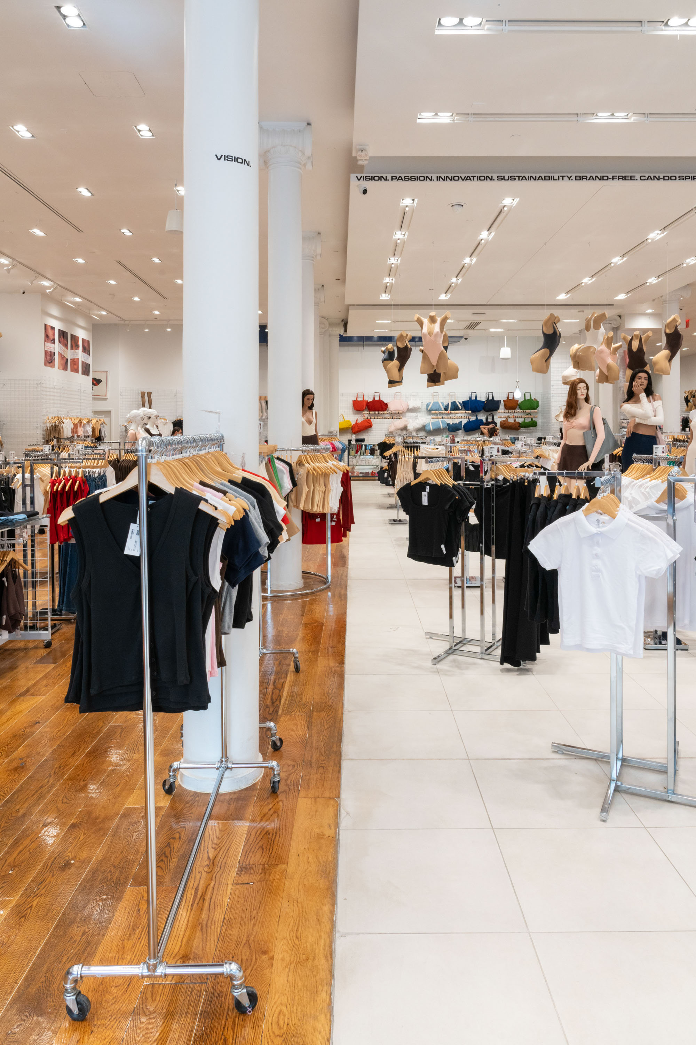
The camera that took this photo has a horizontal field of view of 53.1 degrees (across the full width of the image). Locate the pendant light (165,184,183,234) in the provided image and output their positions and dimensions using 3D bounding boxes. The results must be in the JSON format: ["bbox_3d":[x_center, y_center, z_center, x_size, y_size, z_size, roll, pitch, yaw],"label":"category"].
[{"bbox_3d":[-2.152,-3.936,8.700,0.270,0.650,0.270,0,5,0],"label":"pendant light"}]

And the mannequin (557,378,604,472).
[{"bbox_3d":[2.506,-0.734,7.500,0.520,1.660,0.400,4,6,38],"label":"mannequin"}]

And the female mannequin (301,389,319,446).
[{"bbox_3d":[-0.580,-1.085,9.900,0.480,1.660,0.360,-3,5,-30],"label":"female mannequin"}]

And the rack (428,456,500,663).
[{"bbox_3d":[0.878,0.217,4.880,0.840,1.360,0.840,2,5,30],"label":"rack"}]

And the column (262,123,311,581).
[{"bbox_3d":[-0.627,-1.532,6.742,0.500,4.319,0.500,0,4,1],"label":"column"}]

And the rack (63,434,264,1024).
[{"bbox_3d":[-0.505,0.475,2.390,0.520,1.530,1.210,0,5,0],"label":"rack"}]

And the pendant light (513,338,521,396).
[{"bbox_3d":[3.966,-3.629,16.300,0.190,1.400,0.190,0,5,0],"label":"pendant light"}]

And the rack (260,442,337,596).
[{"bbox_3d":[-0.637,-0.066,6.870,0.930,1.374,0.930,0,4,0],"label":"rack"}]

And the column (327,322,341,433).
[{"bbox_3d":[-0.412,-3.229,18.841,0.520,4.351,0.520,0,4,1],"label":"column"}]

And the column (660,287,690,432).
[{"bbox_3d":[6.508,-2.600,14.000,0.550,4.300,0.550,0,5,0],"label":"column"}]

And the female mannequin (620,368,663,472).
[{"bbox_3d":[3.089,-0.731,7.364,0.480,1.760,0.380,1,4,13],"label":"female mannequin"}]

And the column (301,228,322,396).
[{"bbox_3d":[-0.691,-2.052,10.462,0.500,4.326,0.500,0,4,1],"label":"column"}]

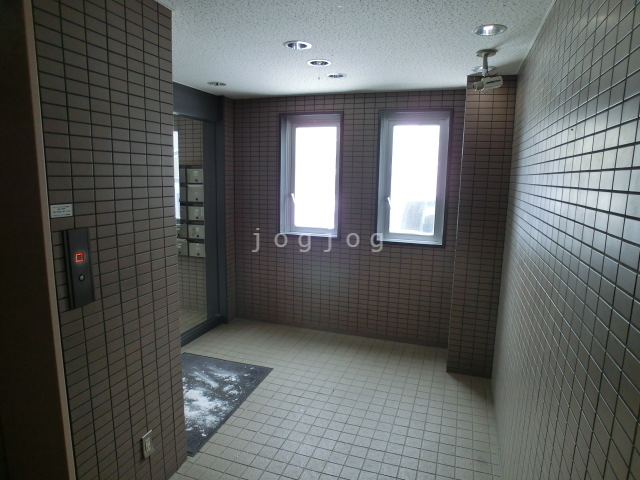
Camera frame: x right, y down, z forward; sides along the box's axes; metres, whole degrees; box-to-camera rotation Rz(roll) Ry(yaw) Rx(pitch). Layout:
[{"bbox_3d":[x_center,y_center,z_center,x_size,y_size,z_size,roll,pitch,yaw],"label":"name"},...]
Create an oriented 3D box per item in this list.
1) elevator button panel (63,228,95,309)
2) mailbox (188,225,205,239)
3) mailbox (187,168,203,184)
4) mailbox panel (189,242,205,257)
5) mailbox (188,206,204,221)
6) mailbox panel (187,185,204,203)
[{"bbox_3d":[-0.912,0.106,1.471,0.025,0.295,0.087,4,9,18],"label":"elevator button panel"},{"bbox_3d":[-1.368,-0.087,4.350,0.241,0.162,0.150,4,9,18],"label":"mailbox"},{"bbox_3d":[-1.354,-0.697,4.253,0.242,0.161,0.150,4,9,18],"label":"mailbox"},{"bbox_3d":[-1.371,0.118,4.382,0.238,0.166,0.150,4,9,18],"label":"mailbox panel"},{"bbox_3d":[-1.362,-0.292,4.317,0.241,0.161,0.150,4,9,18],"label":"mailbox"},{"bbox_3d":[-1.358,-0.511,4.282,0.243,0.193,0.150,4,9,18],"label":"mailbox panel"}]

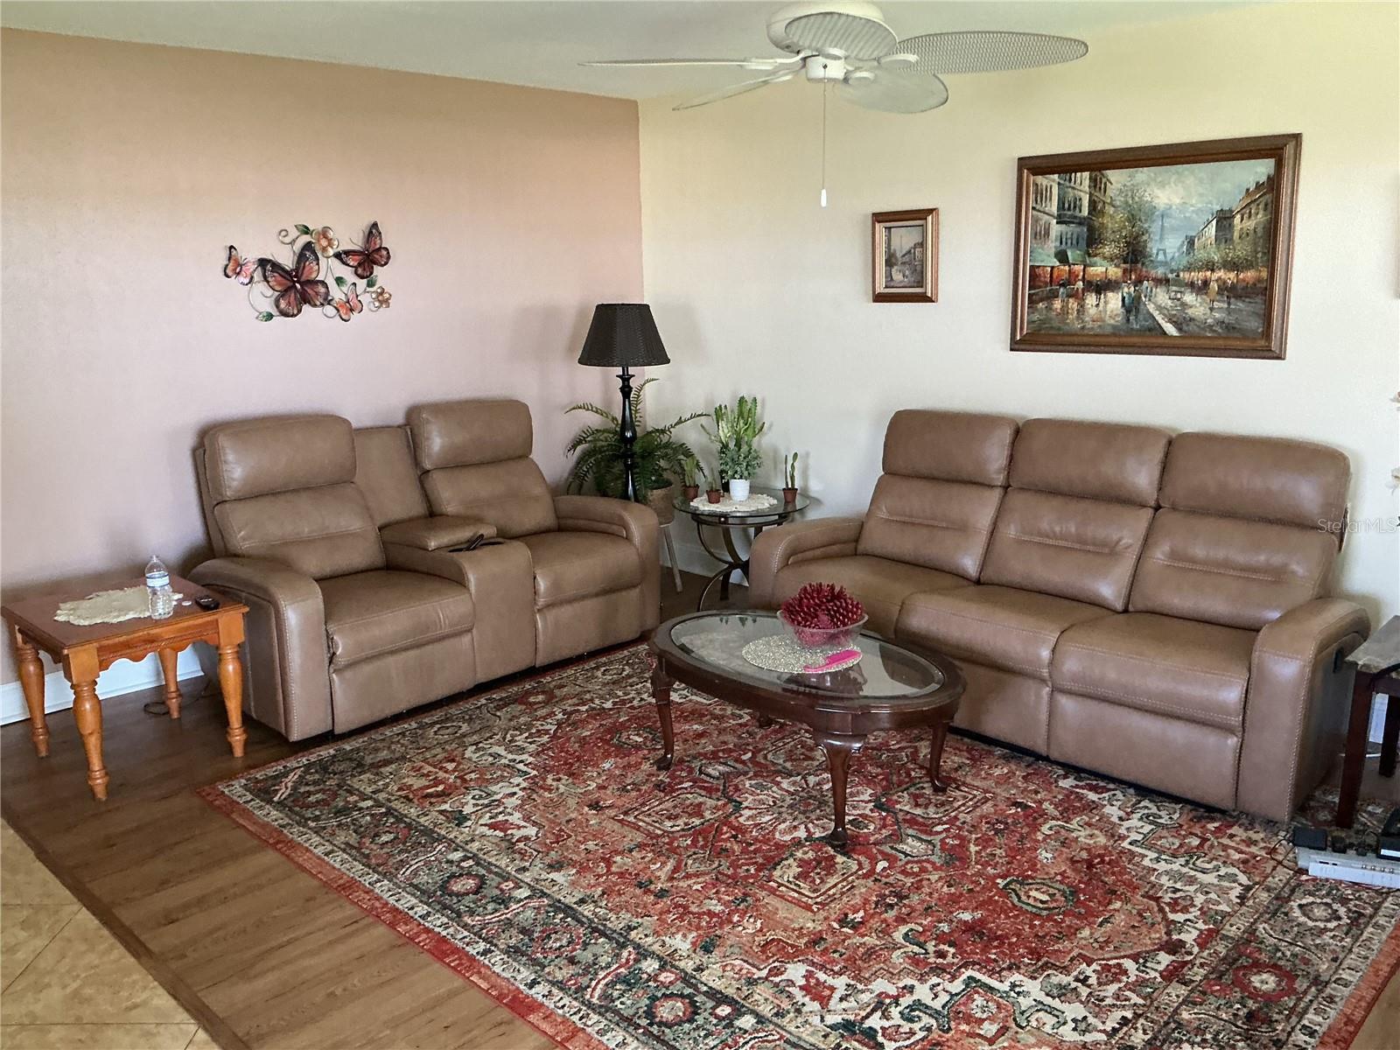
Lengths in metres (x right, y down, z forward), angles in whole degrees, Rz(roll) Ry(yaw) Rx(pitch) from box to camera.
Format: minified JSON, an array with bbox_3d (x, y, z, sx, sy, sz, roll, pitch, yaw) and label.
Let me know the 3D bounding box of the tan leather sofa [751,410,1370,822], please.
[{"bbox_3d":[1.245,0.169,4.243,2.080,1.005,0.920,11,17,44],"label":"tan leather sofa"}]

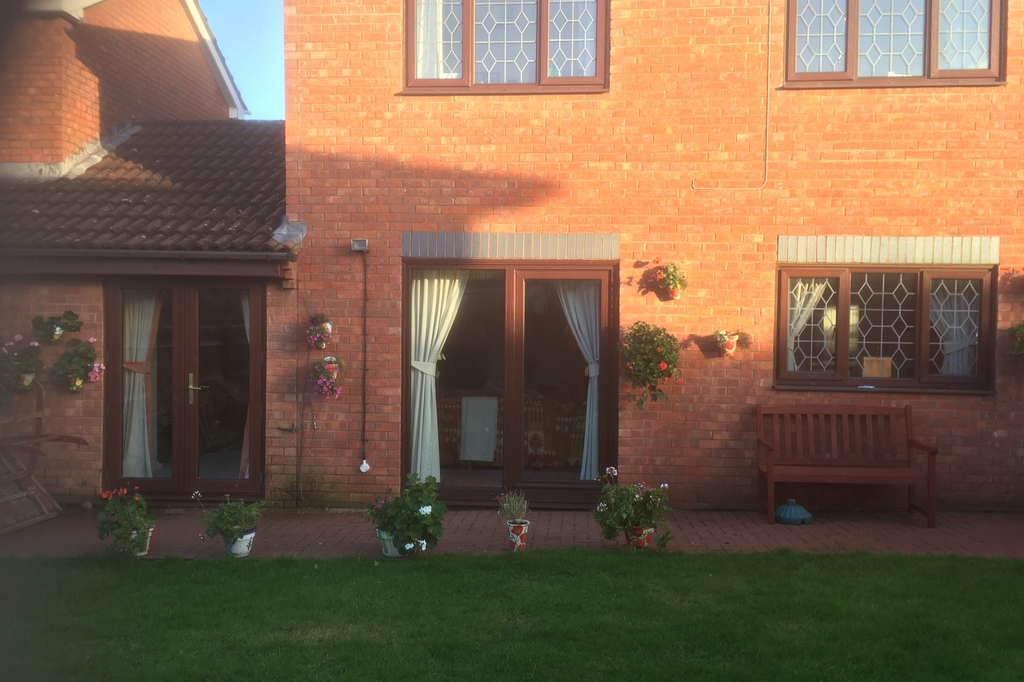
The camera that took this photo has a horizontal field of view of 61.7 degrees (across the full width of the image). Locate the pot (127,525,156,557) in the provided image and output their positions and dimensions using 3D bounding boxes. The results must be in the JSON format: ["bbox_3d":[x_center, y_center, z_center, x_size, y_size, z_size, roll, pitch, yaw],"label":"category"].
[{"bbox_3d":[-2.636,1.417,6.105,0.212,0.205,0.212,1,2,0],"label":"pot"}]

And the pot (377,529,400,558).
[{"bbox_3d":[-0.818,1.401,6.026,0.240,0.190,0.240,1,2,0],"label":"pot"}]

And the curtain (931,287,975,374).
[{"bbox_3d":[3.706,-0.102,7.233,0.440,0.820,0.120,1,2,5],"label":"curtain"}]

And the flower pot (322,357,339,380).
[{"bbox_3d":[-1.551,0.236,7.327,0.140,0.170,0.140,1,2,5],"label":"flower pot"}]

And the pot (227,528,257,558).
[{"bbox_3d":[-1.895,1.393,5.978,0.235,0.185,0.235,1,2,0],"label":"pot"}]

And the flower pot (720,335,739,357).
[{"bbox_3d":[1.783,0.045,7.024,0.155,0.175,0.155,1,2,5],"label":"flower pot"}]

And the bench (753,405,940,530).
[{"bbox_3d":[2.618,0.978,6.779,1.270,0.890,0.540,1,2,5],"label":"bench"}]

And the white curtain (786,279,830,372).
[{"bbox_3d":[2.498,-0.123,7.278,0.400,0.850,0.120,1,2,5],"label":"white curtain"}]

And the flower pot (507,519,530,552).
[{"bbox_3d":[0.047,1.383,6.069,0.162,0.200,0.162,1,2,0],"label":"flower pot"}]

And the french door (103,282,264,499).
[{"bbox_3d":[-2.879,0.401,7.597,1.496,2.022,0.110,1,2,5],"label":"french door"}]

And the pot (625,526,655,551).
[{"bbox_3d":[0.895,1.383,6.013,0.207,0.180,0.207,1,2,5],"label":"pot"}]

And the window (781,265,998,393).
[{"bbox_3d":[3.054,-0.107,7.060,1.730,1.040,0.120,1,2,5],"label":"window"}]

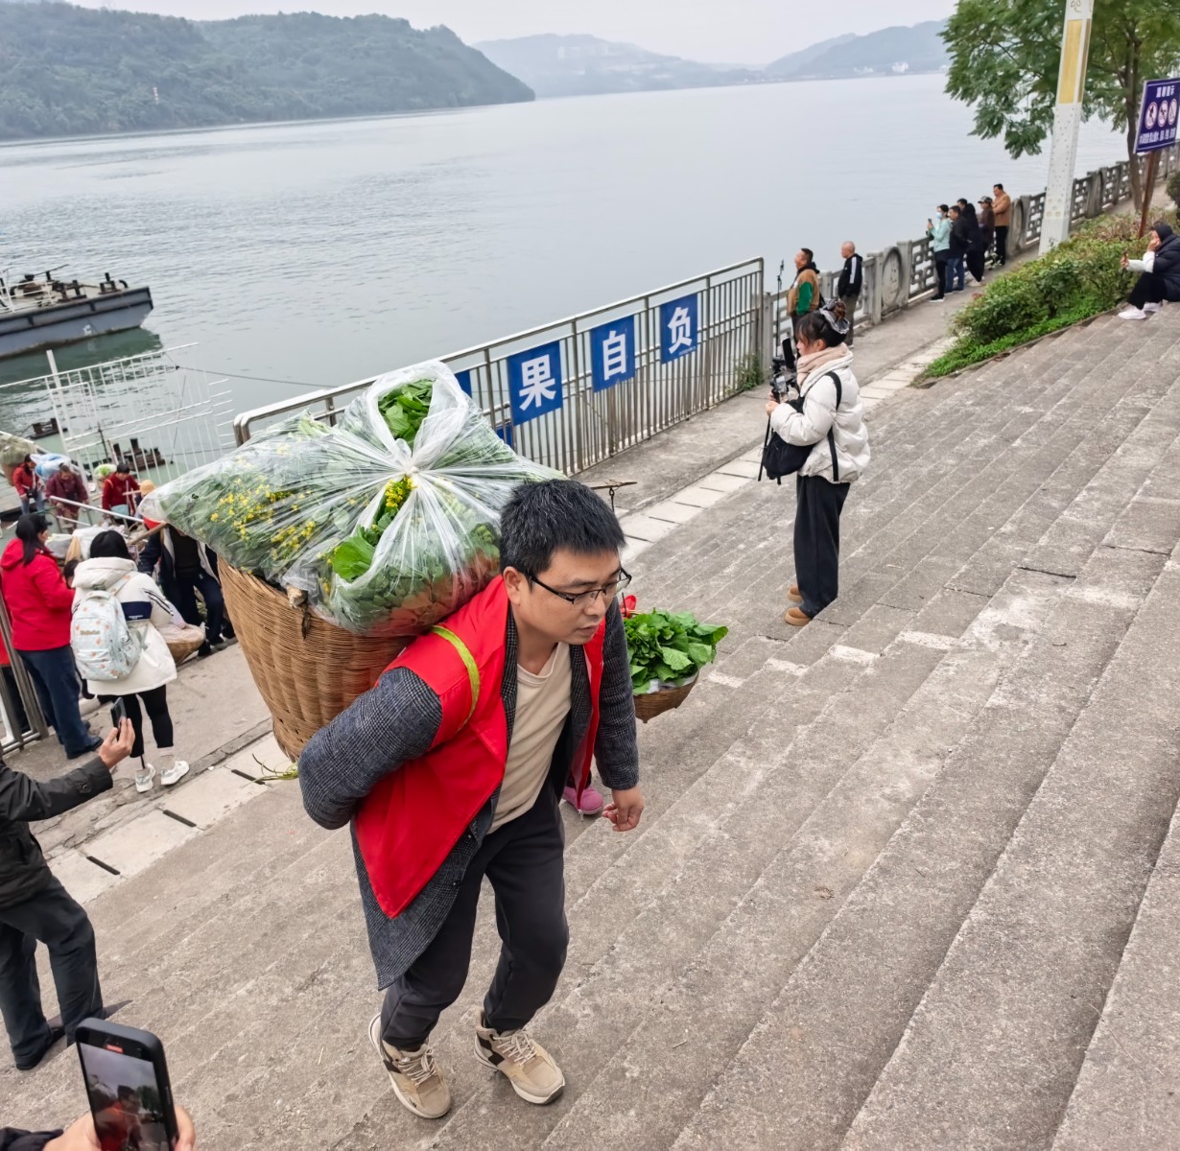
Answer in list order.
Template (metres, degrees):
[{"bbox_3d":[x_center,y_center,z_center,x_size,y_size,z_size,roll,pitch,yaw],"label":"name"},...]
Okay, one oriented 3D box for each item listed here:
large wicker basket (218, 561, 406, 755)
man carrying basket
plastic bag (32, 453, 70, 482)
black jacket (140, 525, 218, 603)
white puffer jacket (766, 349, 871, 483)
[{"bbox_3d":[-0.537,0.205,2.314,0.500,0.540,0.500,22,34,29],"label":"large wicker basket"},{"bbox_3d":[-0.256,0.529,2.165,0.780,1.600,0.640,17,32,36],"label":"man carrying basket"},{"bbox_3d":[-7.800,-1.570,15.400,0.550,0.420,0.480,-2,25,0],"label":"plastic bag"},{"bbox_3d":[-2.994,-0.275,7.856,0.580,0.700,0.420,-19,30,-31],"label":"black jacket"},{"bbox_3d":[1.073,-0.756,5.120,0.520,0.680,0.540,7,27,20],"label":"white puffer jacket"}]

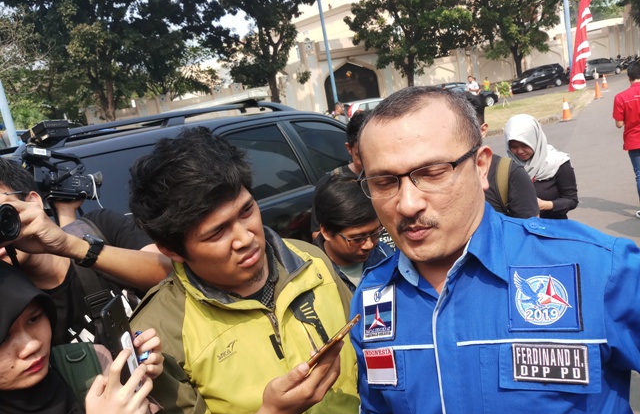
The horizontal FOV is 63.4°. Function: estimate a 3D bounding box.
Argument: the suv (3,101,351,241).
[{"bbox_3d":[-0.601,-0.004,4.497,1.850,1.760,4.600,0,14,42],"label":"suv"}]

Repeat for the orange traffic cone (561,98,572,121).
[{"bbox_3d":[7.245,-2.895,15.216,0.380,0.700,0.380,-10,11,0],"label":"orange traffic cone"}]

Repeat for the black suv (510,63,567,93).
[{"bbox_3d":[16.937,-9.940,40.313,4.200,1.690,1.670,-13,11,-15],"label":"black suv"}]

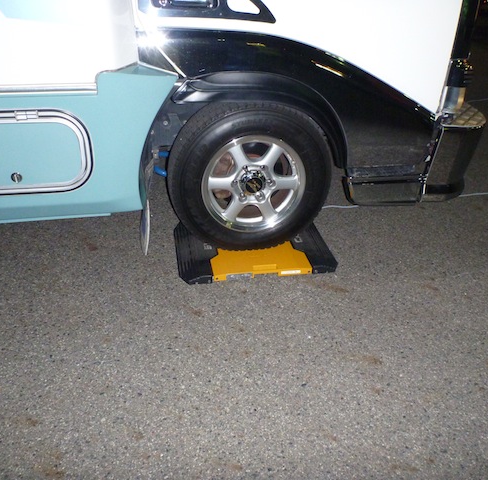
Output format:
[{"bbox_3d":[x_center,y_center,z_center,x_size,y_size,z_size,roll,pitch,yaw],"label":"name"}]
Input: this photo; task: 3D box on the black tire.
[{"bbox_3d":[0.025,-0.252,2.104,0.658,0.658,0.200,-4,30,-9],"label":"black tire"}]

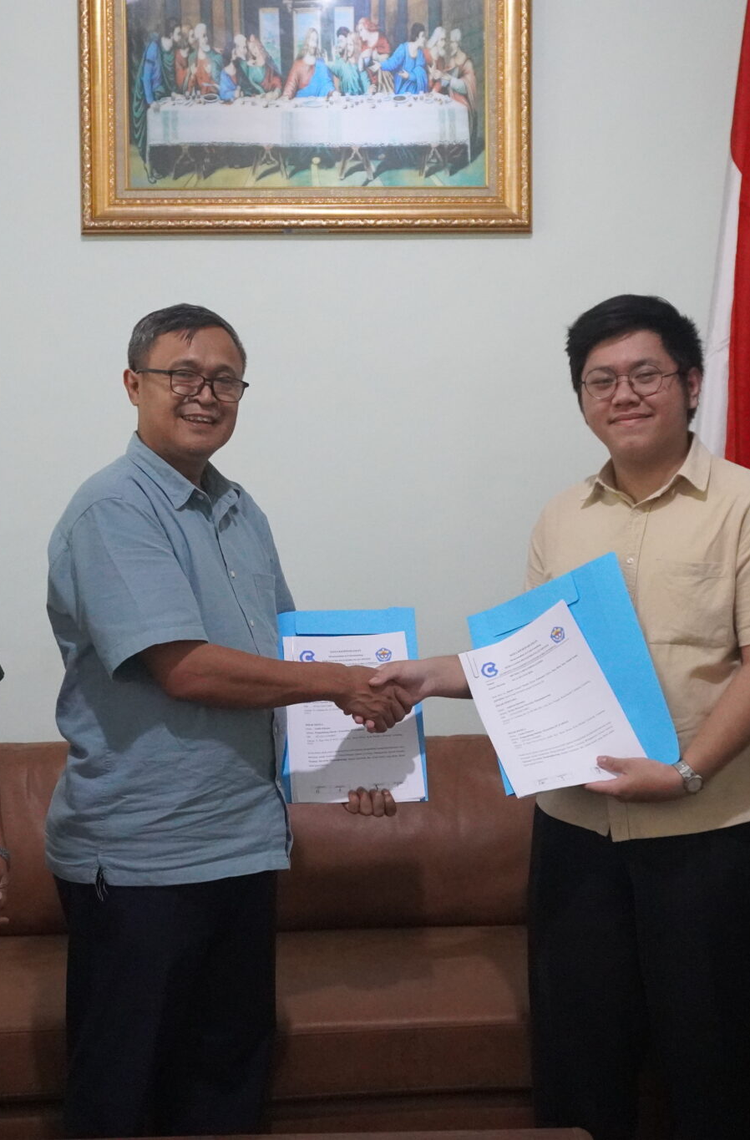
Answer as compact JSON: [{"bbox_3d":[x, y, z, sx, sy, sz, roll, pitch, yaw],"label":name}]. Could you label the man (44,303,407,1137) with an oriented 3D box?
[{"bbox_3d":[-0.220,0.415,2.300,0.540,1.660,0.470,-1,1,30],"label":"man"}]

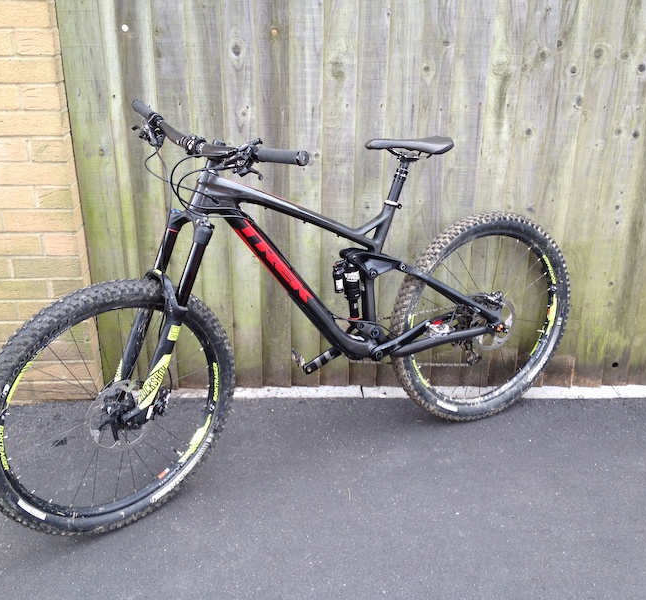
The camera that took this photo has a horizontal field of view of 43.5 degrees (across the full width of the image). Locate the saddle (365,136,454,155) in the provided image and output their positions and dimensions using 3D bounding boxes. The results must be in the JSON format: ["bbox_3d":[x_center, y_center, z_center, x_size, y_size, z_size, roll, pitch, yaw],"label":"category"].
[{"bbox_3d":[0.239,-0.425,2.239,0.277,0.056,0.140,-12,21,-26],"label":"saddle"}]

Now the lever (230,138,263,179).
[{"bbox_3d":[-0.170,-0.314,1.792,0.072,0.072,0.088,-16,28,-36],"label":"lever"}]

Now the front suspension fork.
[{"bbox_3d":[-0.418,0.041,2.012,0.115,0.555,0.190,14,8,-43],"label":"front suspension fork"}]

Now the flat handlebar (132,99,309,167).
[{"bbox_3d":[-0.290,-0.389,1.941,0.078,0.073,0.762,-16,28,-36],"label":"flat handlebar"}]

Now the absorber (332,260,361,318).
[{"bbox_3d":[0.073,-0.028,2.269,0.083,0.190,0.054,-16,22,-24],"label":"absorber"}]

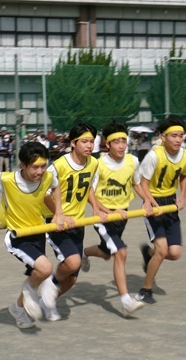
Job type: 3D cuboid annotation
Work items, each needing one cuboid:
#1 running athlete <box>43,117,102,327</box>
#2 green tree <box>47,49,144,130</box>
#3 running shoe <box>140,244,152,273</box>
[{"bbox_3d":[-0.167,0.330,8.800,0.500,1.640,0.600,-3,3,-38],"label":"running athlete"},{"bbox_3d":[0.074,-3.562,52.622,4.500,5.650,4.300,-2,3,-11],"label":"green tree"},{"bbox_3d":[0.496,0.711,9.800,0.100,0.280,0.120,0,-12,-37],"label":"running shoe"}]

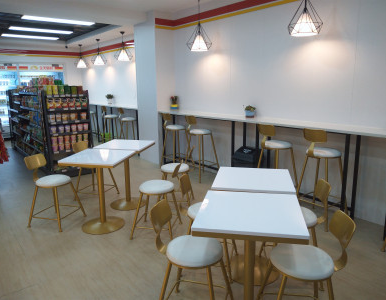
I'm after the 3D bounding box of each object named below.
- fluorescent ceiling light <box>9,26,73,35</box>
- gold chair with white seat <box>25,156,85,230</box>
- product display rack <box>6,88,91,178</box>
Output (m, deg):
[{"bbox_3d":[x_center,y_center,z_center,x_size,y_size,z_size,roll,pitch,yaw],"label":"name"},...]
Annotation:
[{"bbox_3d":[-3.244,-2.584,6.473,1.200,0.060,0.290,-11,15,-37],"label":"fluorescent ceiling light"},{"bbox_3d":[-1.459,0.415,3.155,0.460,0.740,0.420,3,13,17],"label":"gold chair with white seat"},{"bbox_3d":[-2.982,-0.493,6.152,0.740,1.420,3.270,-12,16,-41],"label":"product display rack"}]

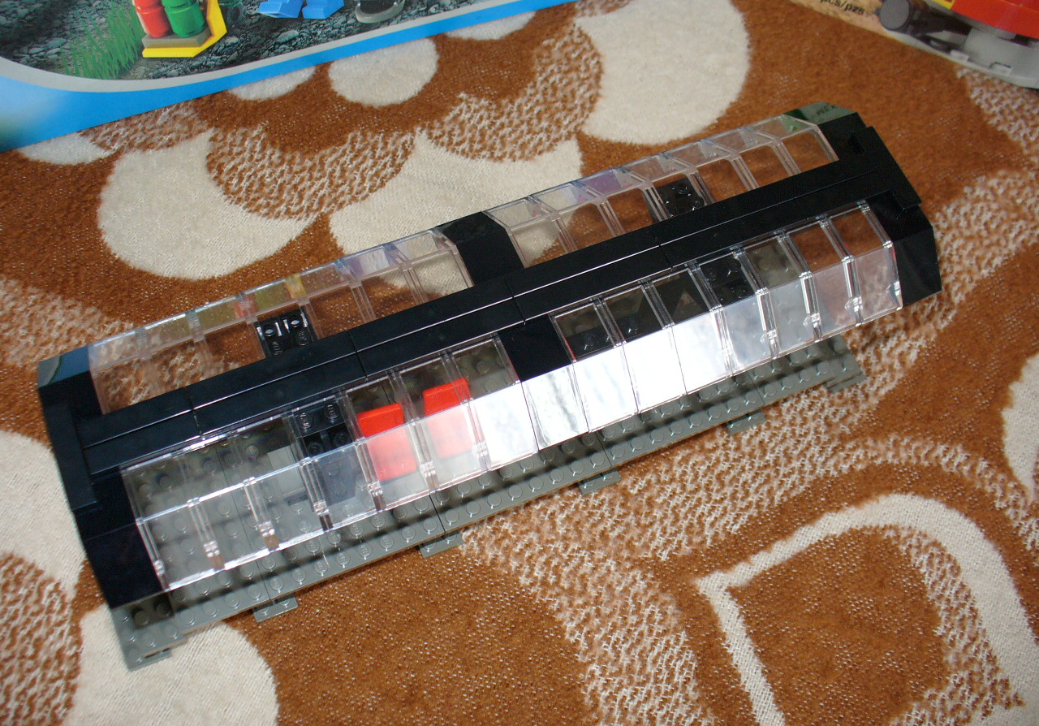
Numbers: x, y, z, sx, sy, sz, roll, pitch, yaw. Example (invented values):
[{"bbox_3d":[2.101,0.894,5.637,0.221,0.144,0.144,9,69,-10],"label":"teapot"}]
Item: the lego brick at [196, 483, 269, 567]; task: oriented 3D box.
[{"bbox_3d":[-0.077,0.044,0.298,0.016,0.003,0.022,-20,110,-13],"label":"lego brick"}]

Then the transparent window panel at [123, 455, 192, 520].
[{"bbox_3d":[-0.096,0.034,0.295,0.016,0.003,0.016,-20,69,-13],"label":"transparent window panel"}]

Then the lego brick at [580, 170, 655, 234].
[{"bbox_3d":[0.033,-0.049,0.347,0.016,0.017,0.036,-20,70,-13],"label":"lego brick"}]

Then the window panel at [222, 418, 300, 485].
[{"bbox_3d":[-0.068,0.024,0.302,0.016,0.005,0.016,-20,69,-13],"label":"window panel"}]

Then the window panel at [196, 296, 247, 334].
[{"bbox_3d":[-0.087,-0.013,0.324,0.016,0.003,0.022,-20,28,-13],"label":"window panel"}]

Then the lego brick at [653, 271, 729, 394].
[{"bbox_3d":[0.050,-0.011,0.333,0.016,0.015,0.035,-20,69,-13],"label":"lego brick"}]

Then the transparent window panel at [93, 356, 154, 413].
[{"bbox_3d":[-0.108,0.007,0.305,0.016,0.003,0.016,-20,68,-13],"label":"transparent window panel"}]

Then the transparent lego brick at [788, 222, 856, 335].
[{"bbox_3d":[0.093,-0.027,0.344,0.016,0.015,0.035,-20,69,-13],"label":"transparent lego brick"}]

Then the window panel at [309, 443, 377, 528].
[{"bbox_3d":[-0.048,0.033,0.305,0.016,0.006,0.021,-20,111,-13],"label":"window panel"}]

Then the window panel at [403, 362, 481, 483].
[{"bbox_3d":[-0.022,0.016,0.315,0.016,0.015,0.035,-20,69,-13],"label":"window panel"}]

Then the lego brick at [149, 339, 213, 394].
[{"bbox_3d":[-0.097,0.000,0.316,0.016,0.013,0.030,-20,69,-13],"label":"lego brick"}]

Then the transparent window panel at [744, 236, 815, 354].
[{"bbox_3d":[0.078,-0.022,0.339,0.016,0.017,0.036,-20,70,-13],"label":"transparent window panel"}]

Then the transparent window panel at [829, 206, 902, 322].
[{"bbox_3d":[0.107,-0.032,0.347,0.016,0.015,0.035,-20,69,-13],"label":"transparent window panel"}]

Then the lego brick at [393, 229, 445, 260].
[{"bbox_3d":[-0.029,-0.034,0.336,0.016,0.006,0.021,-20,28,-13],"label":"lego brick"}]

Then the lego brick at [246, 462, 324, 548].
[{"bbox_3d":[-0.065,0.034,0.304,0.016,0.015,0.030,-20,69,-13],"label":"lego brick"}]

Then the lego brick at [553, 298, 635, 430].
[{"bbox_3d":[0.021,0.000,0.325,0.016,0.015,0.035,-20,69,-13],"label":"lego brick"}]

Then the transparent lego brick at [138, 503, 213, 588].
[{"bbox_3d":[-0.090,0.049,0.295,0.016,0.003,0.022,-20,110,-13],"label":"transparent lego brick"}]

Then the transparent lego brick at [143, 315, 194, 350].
[{"bbox_3d":[-0.101,-0.007,0.321,0.016,0.003,0.022,-20,28,-13],"label":"transparent lego brick"}]

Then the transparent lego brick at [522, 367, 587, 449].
[{"bbox_3d":[0.010,0.012,0.319,0.016,0.003,0.022,-20,110,-13],"label":"transparent lego brick"}]

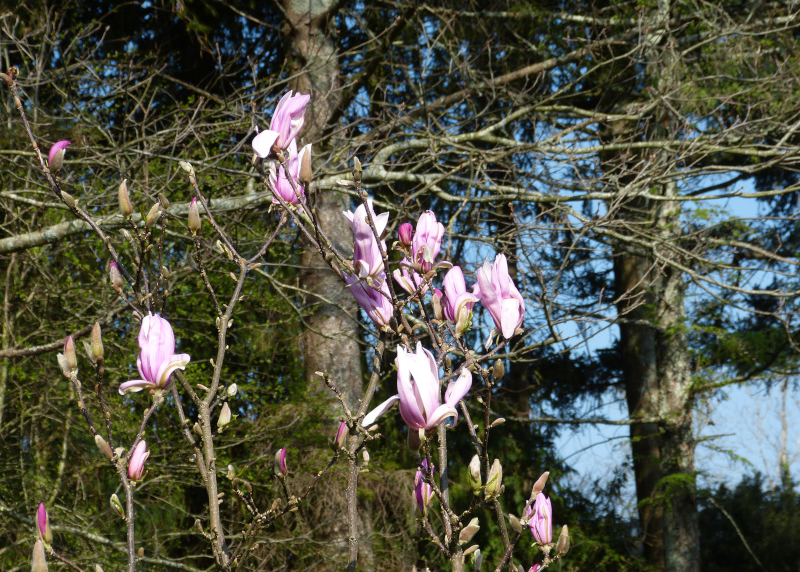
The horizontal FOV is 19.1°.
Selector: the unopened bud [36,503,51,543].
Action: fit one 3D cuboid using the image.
[{"bbox_3d":[-0.404,0.268,2.700,0.014,0.045,0.014,-10,-3,0],"label":"unopened bud"}]

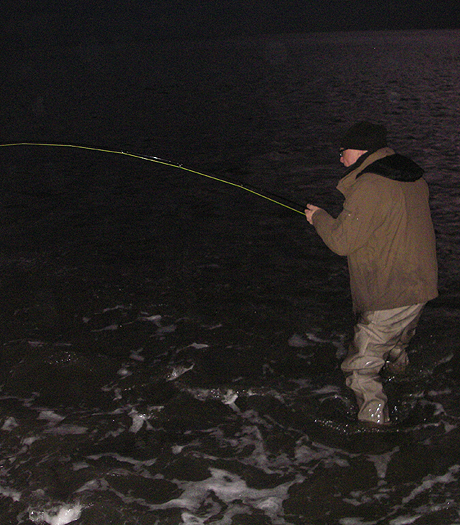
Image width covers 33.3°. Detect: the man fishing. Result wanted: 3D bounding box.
[{"bbox_3d":[0.730,0.115,4.030,0.680,1.700,0.620,8,19,31],"label":"man fishing"}]

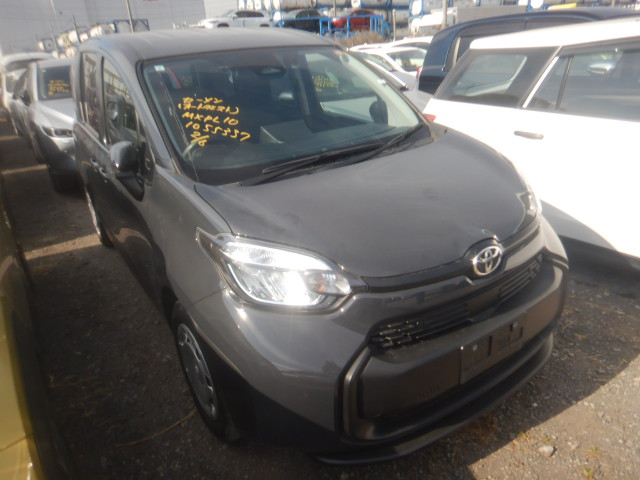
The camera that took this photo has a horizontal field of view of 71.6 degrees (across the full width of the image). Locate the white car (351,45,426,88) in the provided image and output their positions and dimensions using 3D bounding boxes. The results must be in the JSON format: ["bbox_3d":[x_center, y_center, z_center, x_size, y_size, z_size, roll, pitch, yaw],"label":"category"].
[{"bbox_3d":[1.744,-4.395,12.000,1.760,1.550,4.400,-16,26,-31],"label":"white car"}]

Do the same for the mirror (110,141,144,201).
[{"bbox_3d":[-0.848,-0.305,1.984,0.160,0.240,0.200,-16,26,-31],"label":"mirror"}]

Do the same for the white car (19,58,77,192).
[{"bbox_3d":[-3.678,-2.074,7.317,1.820,1.660,4.450,-17,26,-33],"label":"white car"}]

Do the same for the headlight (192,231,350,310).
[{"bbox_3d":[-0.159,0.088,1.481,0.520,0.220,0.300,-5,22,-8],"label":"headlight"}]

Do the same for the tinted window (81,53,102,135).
[{"bbox_3d":[-1.558,-1.004,2.990,0.070,0.500,0.800,-2,18,-36],"label":"tinted window"}]

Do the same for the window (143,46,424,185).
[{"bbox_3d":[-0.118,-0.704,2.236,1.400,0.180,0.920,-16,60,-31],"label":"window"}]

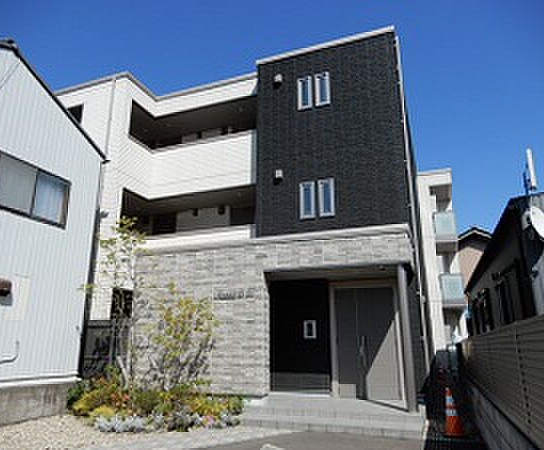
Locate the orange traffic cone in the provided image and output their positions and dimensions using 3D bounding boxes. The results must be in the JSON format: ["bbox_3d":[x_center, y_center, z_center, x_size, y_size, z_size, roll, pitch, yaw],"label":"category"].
[{"bbox_3d":[2.783,2.885,6.423,0.320,0.710,0.320,-7,-17,22],"label":"orange traffic cone"}]

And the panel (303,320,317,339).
[{"bbox_3d":[0.898,2.507,9.944,0.300,0.410,0.050,-7,-17,22],"label":"panel"}]

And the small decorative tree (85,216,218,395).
[{"bbox_3d":[-2.476,1.684,8.831,2.650,3.850,1.700,-7,-17,22],"label":"small decorative tree"}]

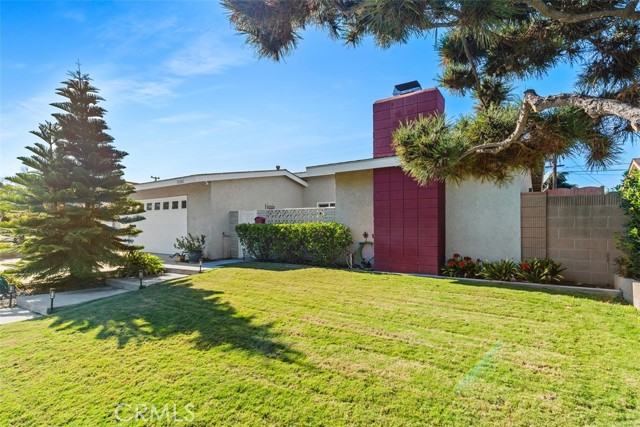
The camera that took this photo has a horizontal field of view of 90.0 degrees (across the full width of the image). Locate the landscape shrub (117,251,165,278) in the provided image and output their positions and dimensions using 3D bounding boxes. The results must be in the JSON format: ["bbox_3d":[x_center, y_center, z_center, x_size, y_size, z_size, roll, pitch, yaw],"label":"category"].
[{"bbox_3d":[-4.450,1.190,7.900,1.100,0.600,1.000,-1,-2,32],"label":"landscape shrub"}]

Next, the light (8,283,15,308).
[{"bbox_3d":[-5.200,1.390,5.400,0.080,0.400,0.080,-1,-2,32],"label":"light"}]

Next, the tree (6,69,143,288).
[{"bbox_3d":[-5.550,-0.870,7.500,2.700,5.050,2.600,-1,-2,32],"label":"tree"}]

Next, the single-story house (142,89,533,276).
[{"bbox_3d":[-0.300,-0.370,14.000,16.000,3.900,10.300,-1,-2,32],"label":"single-story house"}]

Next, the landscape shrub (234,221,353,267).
[{"bbox_3d":[-0.820,0.820,8.900,3.500,1.100,0.850,-1,-2,32],"label":"landscape shrub"}]

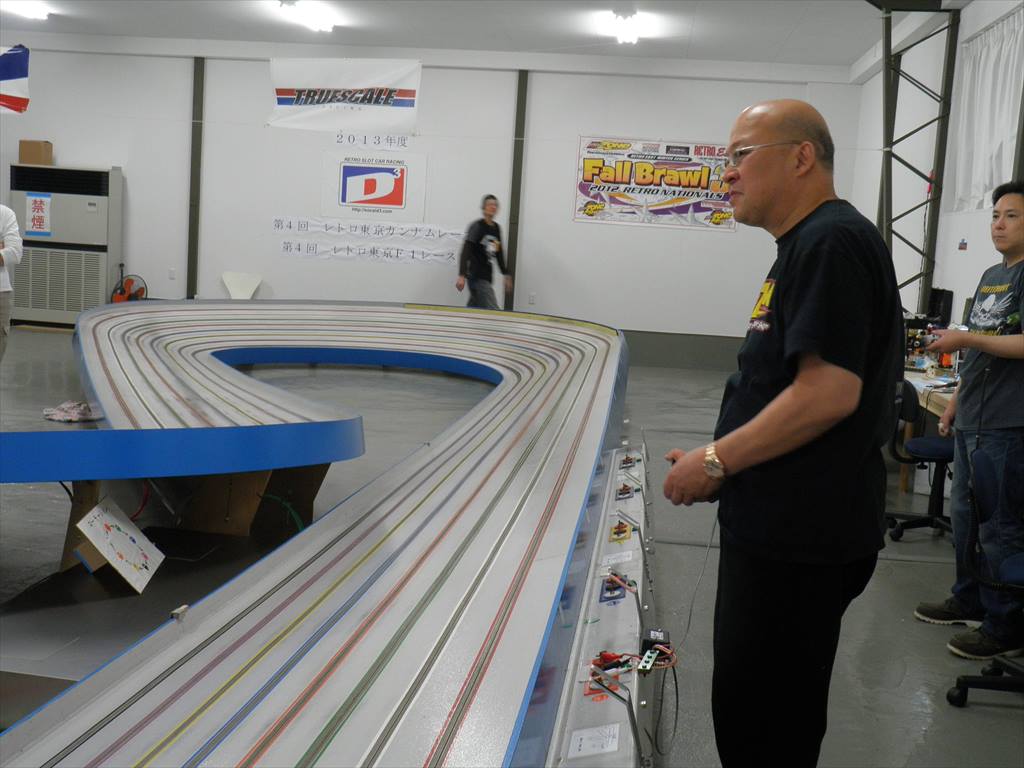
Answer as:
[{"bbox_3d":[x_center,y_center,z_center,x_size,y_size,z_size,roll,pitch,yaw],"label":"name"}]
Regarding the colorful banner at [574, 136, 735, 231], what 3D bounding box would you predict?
[{"bbox_3d":[1.659,-2.279,13.810,1.840,0.970,0.020,4,7,5],"label":"colorful banner"}]

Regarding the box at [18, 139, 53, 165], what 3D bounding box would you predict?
[{"bbox_3d":[-5.530,-2.674,14.118,0.276,0.276,0.275,4,7,5],"label":"box"}]

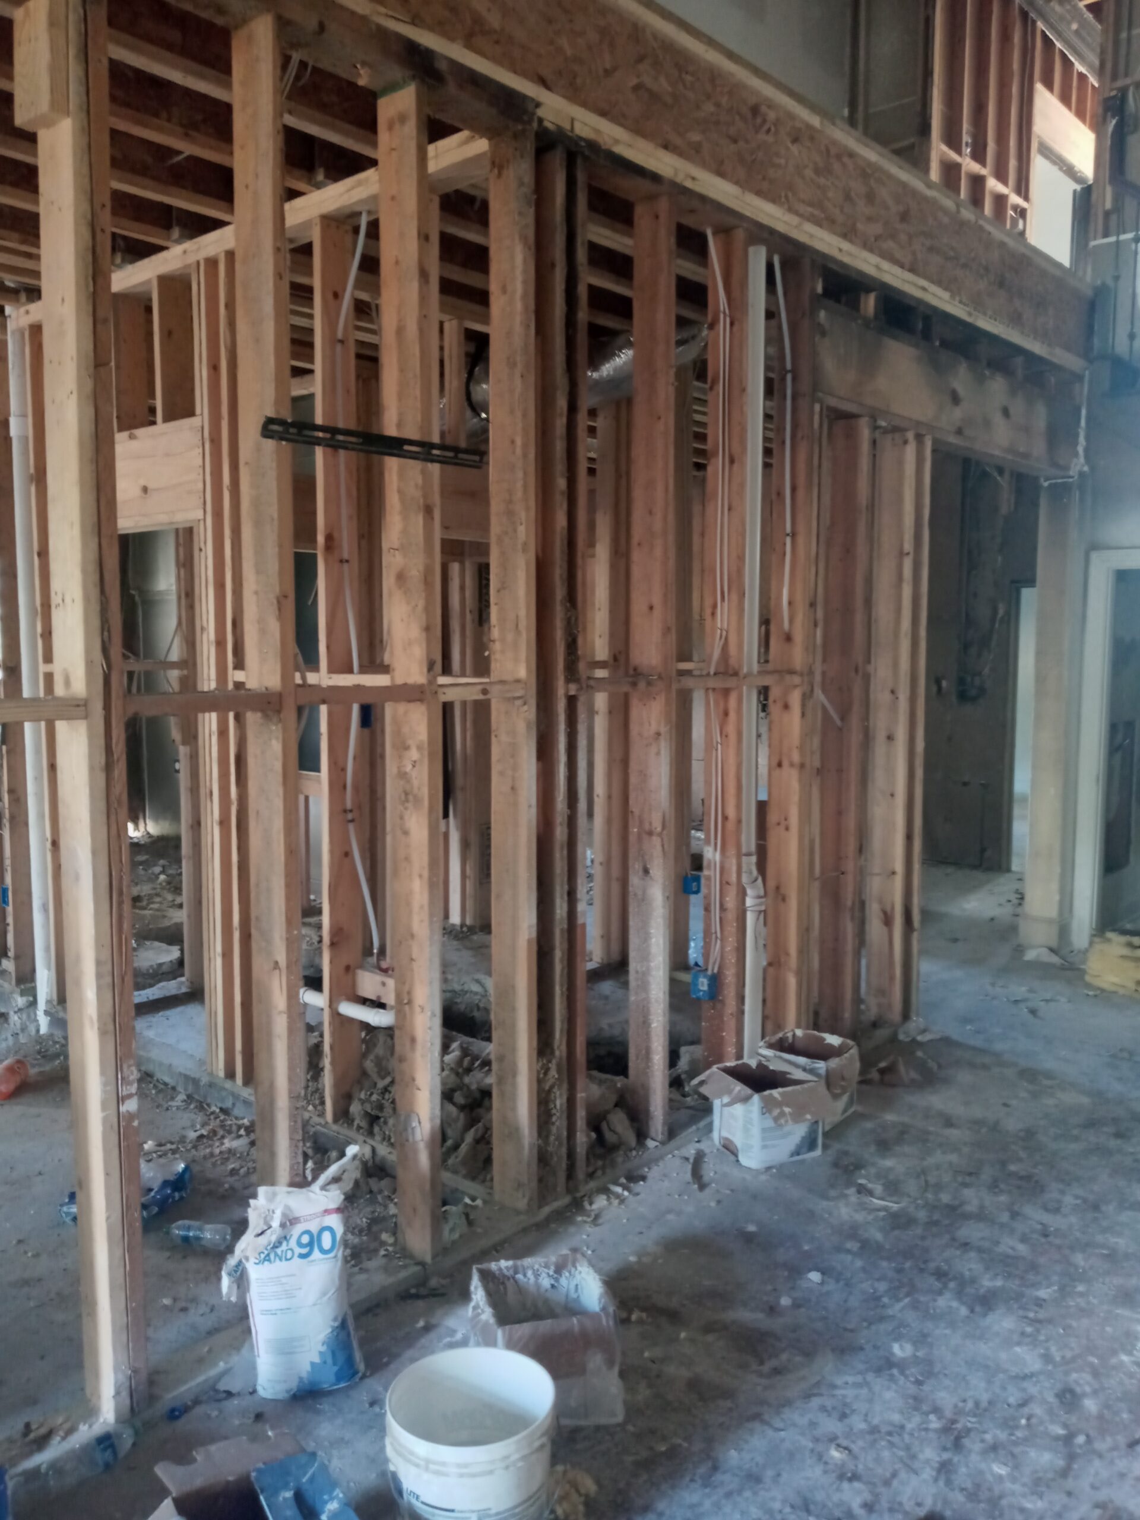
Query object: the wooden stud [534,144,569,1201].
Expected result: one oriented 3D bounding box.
[{"bbox_3d":[-0.080,-0.194,3.516,0.140,2.948,0.042,5,7,40],"label":"wooden stud"}]

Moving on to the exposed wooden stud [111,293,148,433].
[{"bbox_3d":[-1.681,-1.516,4.724,0.038,0.509,0.140,5,7,40],"label":"exposed wooden stud"}]

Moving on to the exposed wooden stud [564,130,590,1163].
[{"bbox_3d":[-0.019,-0.200,3.587,0.140,2.948,0.040,5,7,40],"label":"exposed wooden stud"}]

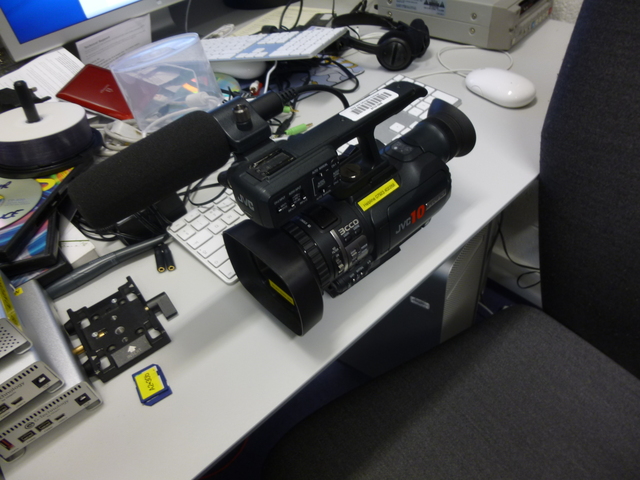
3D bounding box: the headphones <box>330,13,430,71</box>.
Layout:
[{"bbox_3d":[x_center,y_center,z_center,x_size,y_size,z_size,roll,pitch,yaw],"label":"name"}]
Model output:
[{"bbox_3d":[0.103,-0.356,0.786,0.125,0.080,0.225,-30,49,-20],"label":"headphones"}]

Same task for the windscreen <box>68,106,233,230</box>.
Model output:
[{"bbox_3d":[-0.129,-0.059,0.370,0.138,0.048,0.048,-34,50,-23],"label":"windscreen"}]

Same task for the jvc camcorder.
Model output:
[{"bbox_3d":[0.046,-0.071,0.450,0.295,0.166,0.137,-34,50,-23],"label":"jvc camcorder"}]

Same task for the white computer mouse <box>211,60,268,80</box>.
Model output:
[{"bbox_3d":[-0.142,-0.307,0.805,0.112,0.034,0.061,25,54,29],"label":"white computer mouse"}]

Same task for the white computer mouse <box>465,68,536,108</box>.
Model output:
[{"bbox_3d":[0.258,-0.220,0.660,0.061,0.034,0.112,-28,48,-18],"label":"white computer mouse"}]

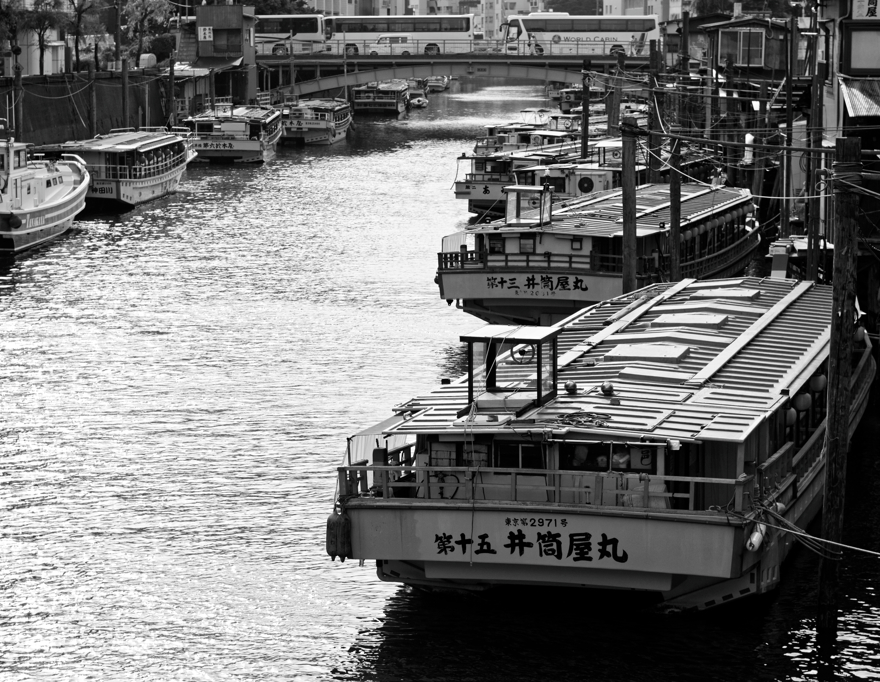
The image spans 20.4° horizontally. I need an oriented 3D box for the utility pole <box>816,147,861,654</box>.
[{"bbox_3d":[4.523,0.520,27.747,0.290,5.655,0.290,1,7,0],"label":"utility pole"}]

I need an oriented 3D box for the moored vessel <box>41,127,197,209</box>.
[{"bbox_3d":[-13.966,-7.925,108.049,4.400,2.700,19.500,1,7,5],"label":"moored vessel"}]

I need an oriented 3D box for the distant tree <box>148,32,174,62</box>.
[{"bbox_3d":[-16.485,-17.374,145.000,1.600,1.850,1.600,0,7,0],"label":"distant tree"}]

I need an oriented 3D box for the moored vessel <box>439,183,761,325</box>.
[{"bbox_3d":[5.304,-2.902,64.999,4.800,3.300,20.000,2,7,17],"label":"moored vessel"}]

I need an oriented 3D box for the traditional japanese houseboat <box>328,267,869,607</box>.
[{"bbox_3d":[4.045,0.468,39.385,4.850,3.000,22.800,2,7,14],"label":"traditional japanese houseboat"}]

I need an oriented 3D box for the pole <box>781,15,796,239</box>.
[{"bbox_3d":[10.476,-6.048,73.826,0.200,7.600,0.200,0,7,0],"label":"pole"}]

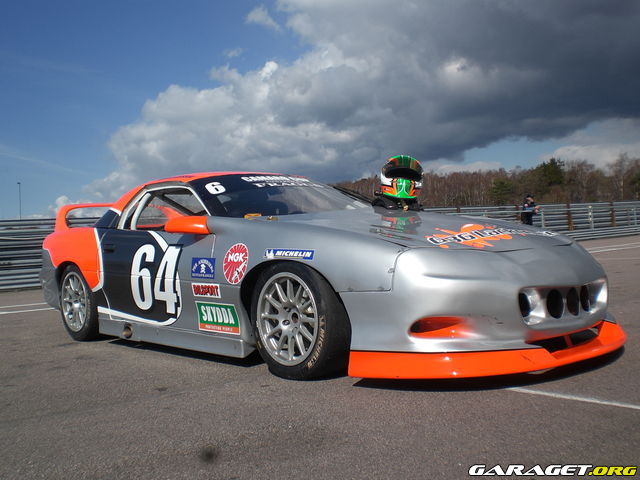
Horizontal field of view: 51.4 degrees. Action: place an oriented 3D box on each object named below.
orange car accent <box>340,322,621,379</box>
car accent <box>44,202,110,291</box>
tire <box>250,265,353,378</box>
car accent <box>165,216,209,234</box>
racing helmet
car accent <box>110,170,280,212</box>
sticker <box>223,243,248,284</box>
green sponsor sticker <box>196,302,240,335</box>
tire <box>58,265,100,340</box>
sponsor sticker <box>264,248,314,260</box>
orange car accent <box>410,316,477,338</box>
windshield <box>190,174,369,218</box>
[{"bbox_3d":[1.071,0.522,3.492,1.880,0.135,0.745,-4,1,-44],"label":"orange car accent"},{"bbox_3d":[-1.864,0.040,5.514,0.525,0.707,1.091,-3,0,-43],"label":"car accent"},{"bbox_3d":[-0.070,0.386,3.411,0.273,0.616,0.616,-3,0,-43],"label":"tire"},{"bbox_3d":[-0.812,-0.089,4.073,0.210,0.115,0.190,-4,1,-44],"label":"car accent"},{"bbox_3d":[0.493,-0.384,4.027,0.255,0.265,0.330,-3,1,-7],"label":"racing helmet"},{"bbox_3d":[-0.773,-0.374,5.236,1.363,0.293,1.262,-3,0,-43],"label":"car accent"},{"bbox_3d":[-0.469,0.132,3.715,0.012,0.235,0.235,3,-4,-43],"label":"sticker"},{"bbox_3d":[-0.591,0.447,3.834,0.025,0.169,0.434,-3,0,-43],"label":"green sponsor sticker"},{"bbox_3d":[-1.831,0.481,5.312,0.273,0.616,0.616,-3,0,-43],"label":"tire"},{"bbox_3d":[-0.155,0.074,3.374,0.012,0.052,0.375,23,-17,-41],"label":"sponsor sticker"},{"bbox_3d":[0.532,0.383,2.936,0.273,0.091,0.111,-3,0,-1],"label":"orange car accent"},{"bbox_3d":[-0.211,-0.318,4.679,1.475,0.343,0.768,-3,0,-43],"label":"windshield"}]

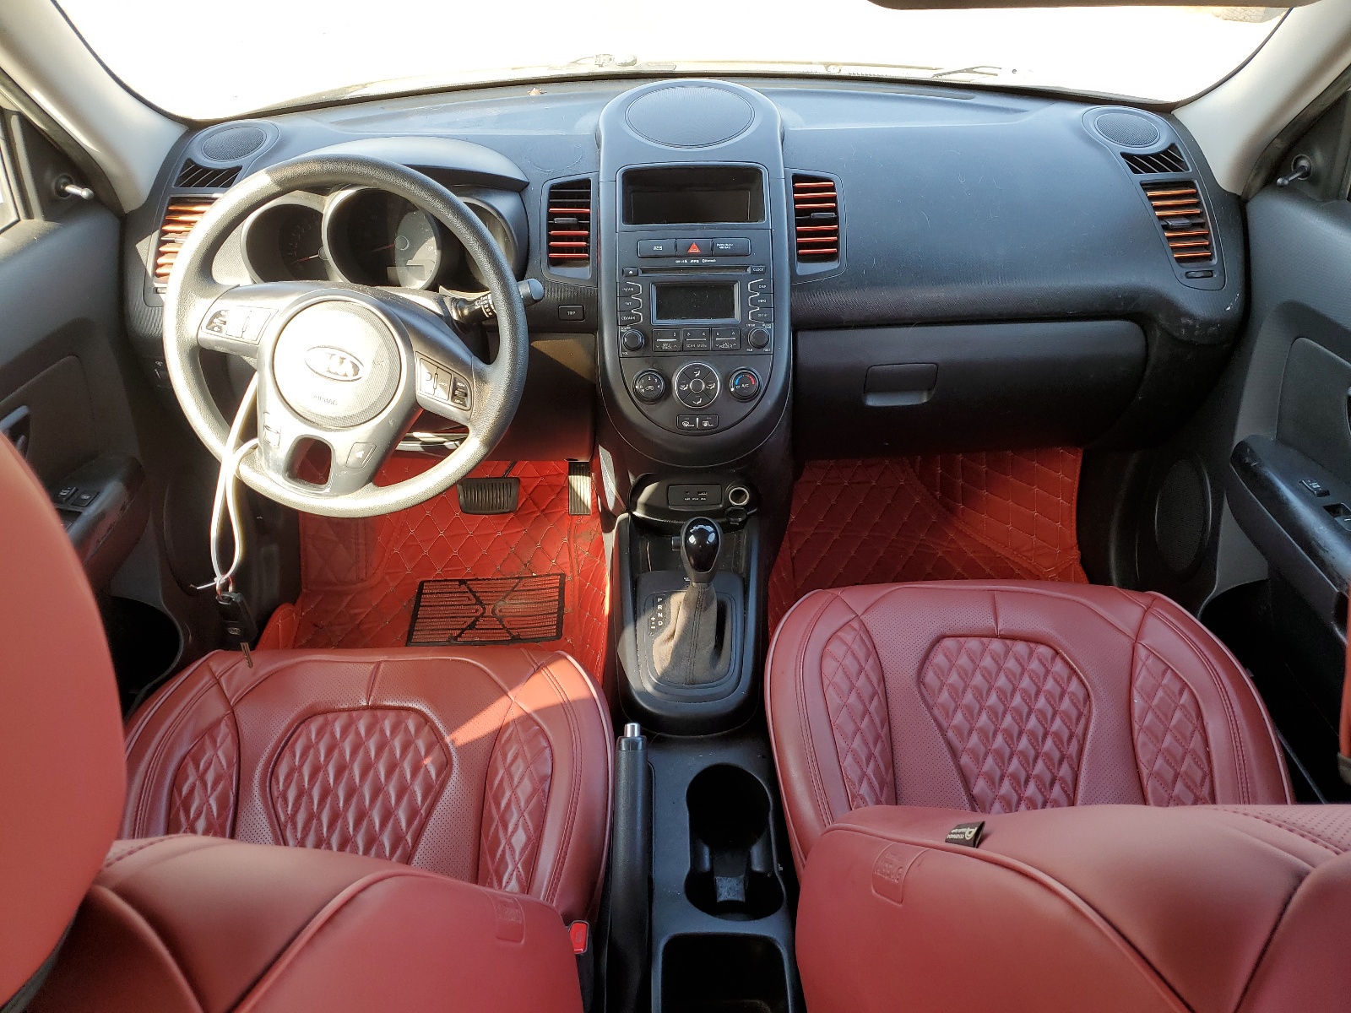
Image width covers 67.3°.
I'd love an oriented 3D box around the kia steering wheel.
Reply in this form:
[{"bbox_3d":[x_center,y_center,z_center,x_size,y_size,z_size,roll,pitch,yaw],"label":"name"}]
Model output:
[{"bbox_3d":[-0.345,-0.178,1.089,0.377,0.377,0.105,6,8,-3],"label":"kia steering wheel"}]

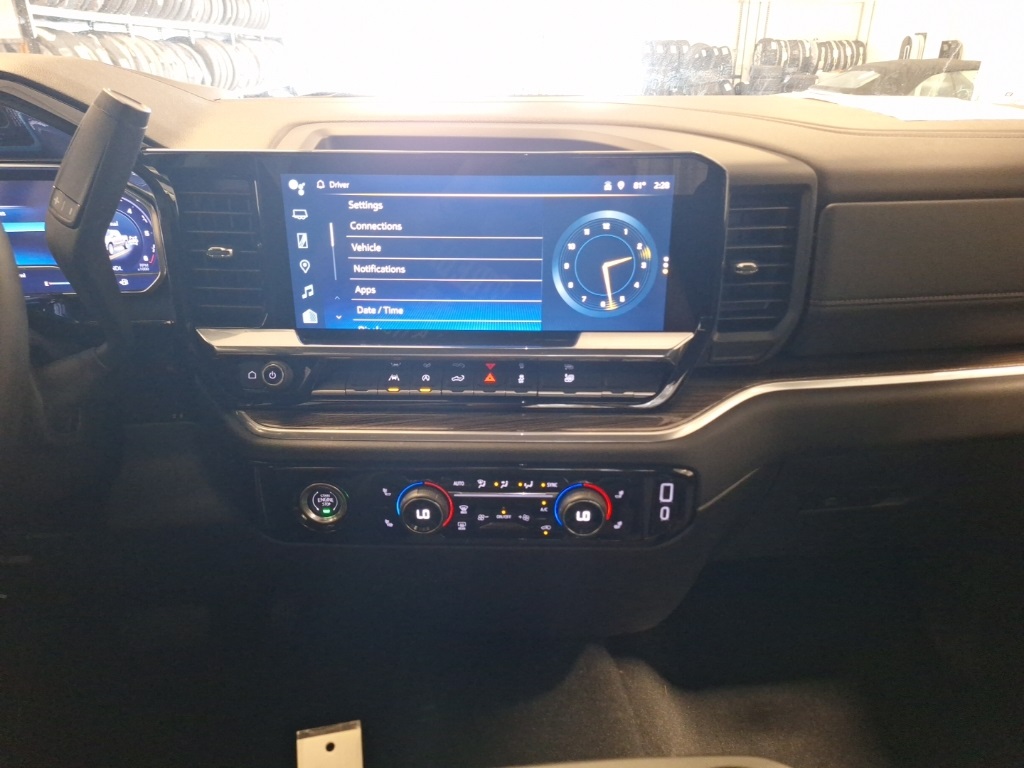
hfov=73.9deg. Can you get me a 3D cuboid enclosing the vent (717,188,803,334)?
[{"bbox_3d":[0.208,-0.107,0.590,0.071,0.122,0.045,1,23,2],"label":"vent"}]

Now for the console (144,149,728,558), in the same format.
[{"bbox_3d":[-0.063,-0.020,0.634,0.460,0.355,0.130,0,23,1],"label":"console"}]

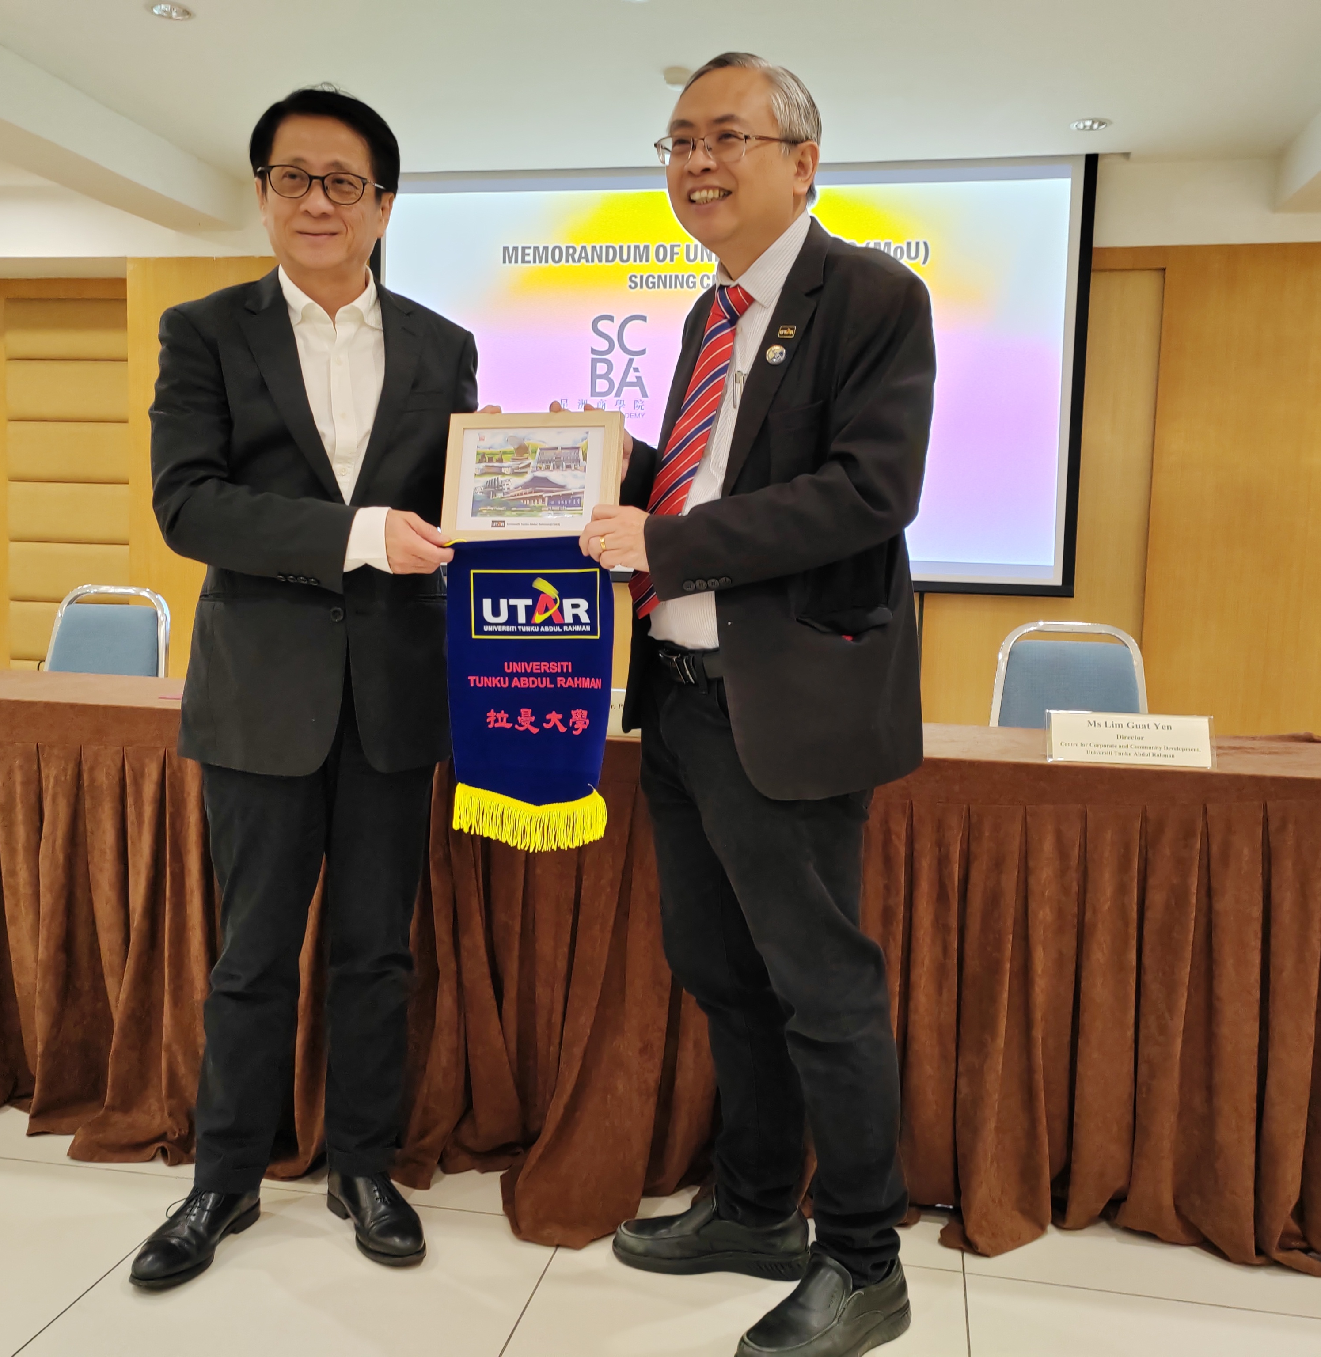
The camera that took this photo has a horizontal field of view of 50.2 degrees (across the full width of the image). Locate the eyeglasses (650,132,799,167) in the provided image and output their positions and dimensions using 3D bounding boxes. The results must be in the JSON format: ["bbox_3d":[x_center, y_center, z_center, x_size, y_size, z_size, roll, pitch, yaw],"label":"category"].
[{"bbox_3d":[0.090,-0.678,1.836,0.140,0.040,0.140,11,15,37],"label":"eyeglasses"}]

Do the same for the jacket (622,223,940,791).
[{"bbox_3d":[0.139,-0.217,1.834,0.380,0.730,0.480,-2,6,-34],"label":"jacket"}]

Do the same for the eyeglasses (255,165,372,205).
[{"bbox_3d":[-0.450,-0.652,1.873,0.140,0.043,0.140,8,15,-6],"label":"eyeglasses"}]

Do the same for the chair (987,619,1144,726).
[{"bbox_3d":[0.889,0.346,3.058,0.450,0.900,0.560,3,5,10],"label":"chair"}]

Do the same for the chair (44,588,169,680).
[{"bbox_3d":[-1.513,0.235,3.501,0.450,0.900,0.560,3,5,10],"label":"chair"}]

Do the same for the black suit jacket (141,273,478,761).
[{"bbox_3d":[-0.493,-0.222,1.963,0.460,0.710,0.340,0,5,-17],"label":"black suit jacket"}]

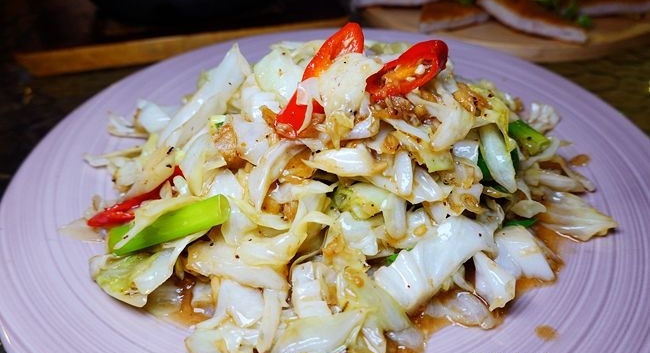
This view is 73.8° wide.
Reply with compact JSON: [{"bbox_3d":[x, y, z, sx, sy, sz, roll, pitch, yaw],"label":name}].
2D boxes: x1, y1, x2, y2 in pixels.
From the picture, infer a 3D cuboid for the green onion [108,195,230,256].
[{"bbox_3d":[-0.058,0.018,0.161,0.045,0.011,0.012,-16,41,0],"label":"green onion"}]

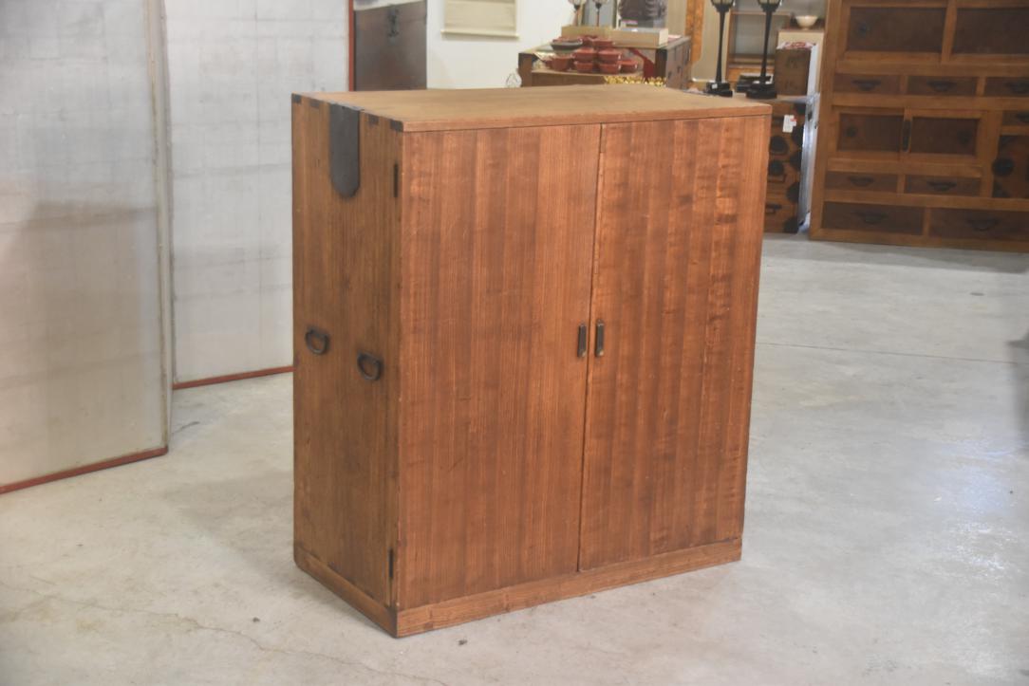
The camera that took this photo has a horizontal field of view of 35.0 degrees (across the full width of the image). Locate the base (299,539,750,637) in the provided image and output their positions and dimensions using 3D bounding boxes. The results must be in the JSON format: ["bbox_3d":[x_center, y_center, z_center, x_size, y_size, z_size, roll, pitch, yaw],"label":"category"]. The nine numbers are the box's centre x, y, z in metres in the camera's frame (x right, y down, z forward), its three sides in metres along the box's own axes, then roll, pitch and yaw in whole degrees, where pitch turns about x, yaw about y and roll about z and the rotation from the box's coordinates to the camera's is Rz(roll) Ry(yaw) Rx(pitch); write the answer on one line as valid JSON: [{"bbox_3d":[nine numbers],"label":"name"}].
[{"bbox_3d":[0.016,0.466,3.650,0.900,0.055,0.463,-7,16,-33],"label":"base"}]

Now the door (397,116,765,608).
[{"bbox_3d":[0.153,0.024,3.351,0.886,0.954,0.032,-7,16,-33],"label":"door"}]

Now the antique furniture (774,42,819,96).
[{"bbox_3d":[1.426,-1.391,8.276,0.175,0.240,0.250,6,14,17],"label":"antique furniture"}]

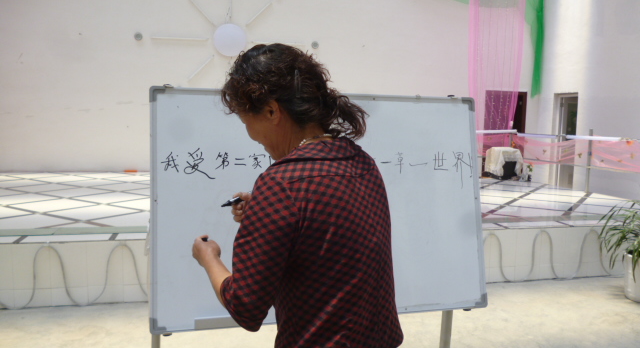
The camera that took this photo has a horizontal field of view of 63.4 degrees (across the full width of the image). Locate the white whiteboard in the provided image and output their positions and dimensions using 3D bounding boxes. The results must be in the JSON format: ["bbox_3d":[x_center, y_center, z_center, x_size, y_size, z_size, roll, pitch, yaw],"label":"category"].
[{"bbox_3d":[0.029,0.108,1.846,1.210,0.806,0.028,0,-5,-14],"label":"white whiteboard"}]

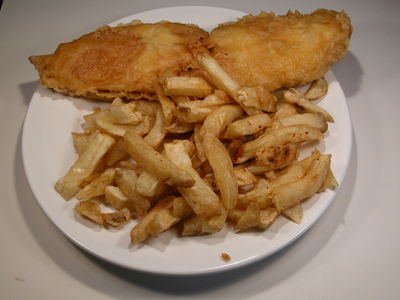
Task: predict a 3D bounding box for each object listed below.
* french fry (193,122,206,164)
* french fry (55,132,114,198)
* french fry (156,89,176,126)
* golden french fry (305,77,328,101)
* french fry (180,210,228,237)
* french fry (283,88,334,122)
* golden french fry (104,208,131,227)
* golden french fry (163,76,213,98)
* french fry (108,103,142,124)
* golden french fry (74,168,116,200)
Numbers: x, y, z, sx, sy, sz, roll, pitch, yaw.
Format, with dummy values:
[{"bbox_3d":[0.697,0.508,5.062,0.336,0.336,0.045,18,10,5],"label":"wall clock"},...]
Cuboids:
[{"bbox_3d":[0.000,-0.006,0.461,0.010,0.011,0.036,-5,56,-2],"label":"french fry"},{"bbox_3d":[-0.090,0.012,0.452,0.013,0.011,0.054,33,77,21],"label":"french fry"},{"bbox_3d":[-0.027,-0.035,0.470,0.011,0.010,0.032,-11,74,-7],"label":"french fry"},{"bbox_3d":[0.100,-0.053,0.497,0.021,0.008,0.011,-38,64,-15],"label":"golden french fry"},{"bbox_3d":[0.003,0.054,0.426,0.031,0.014,0.014,-10,56,0],"label":"french fry"},{"bbox_3d":[0.091,-0.036,0.483,0.045,0.008,0.008,31,61,13],"label":"french fry"},{"bbox_3d":[-0.062,0.050,0.431,0.021,0.008,0.010,-2,56,-1],"label":"golden french fry"},{"bbox_3d":[-0.010,-0.052,0.479,0.037,0.010,0.011,3,57,0],"label":"golden french fry"},{"bbox_3d":[-0.061,-0.029,0.473,0.026,0.011,0.016,2,56,2],"label":"french fry"},{"bbox_3d":[-0.081,0.027,0.448,0.031,0.009,0.009,-35,62,-9],"label":"golden french fry"}]

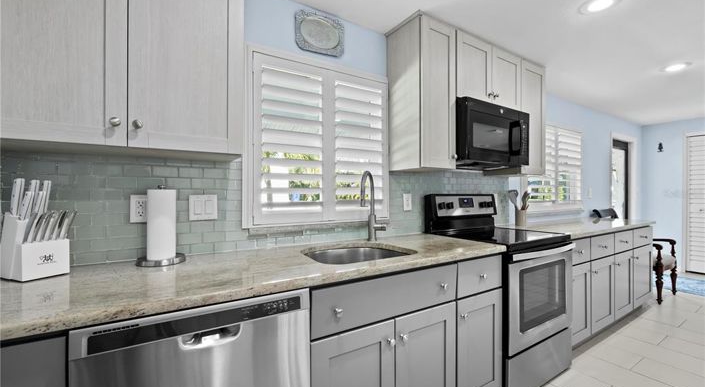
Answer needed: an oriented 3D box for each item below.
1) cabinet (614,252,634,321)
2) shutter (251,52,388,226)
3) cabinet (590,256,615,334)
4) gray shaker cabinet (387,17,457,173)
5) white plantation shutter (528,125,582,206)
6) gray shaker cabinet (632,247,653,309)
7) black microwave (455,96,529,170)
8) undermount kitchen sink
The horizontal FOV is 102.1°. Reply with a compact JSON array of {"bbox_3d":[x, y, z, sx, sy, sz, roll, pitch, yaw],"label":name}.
[{"bbox_3d":[2.280,0.805,2.786,0.458,0.560,0.565,0,0,-31],"label":"cabinet"},{"bbox_3d":[-0.135,-0.293,1.714,0.910,0.922,0.050,0,0,-31],"label":"shutter"},{"bbox_3d":[1.884,0.806,2.549,0.467,0.560,0.565,0,0,-31],"label":"cabinet"},{"bbox_3d":[0.454,-0.608,1.894,0.307,0.906,0.325,0,0,-31],"label":"gray shaker cabinet"},{"bbox_3d":[2.308,-0.306,3.176,1.225,0.910,0.050,0,0,-31],"label":"white plantation shutter"},{"bbox_3d":[2.713,0.801,3.045,0.550,0.555,0.565,0,0,-31],"label":"gray shaker cabinet"},{"bbox_3d":[0.930,-0.398,2.130,0.745,0.412,0.400,0,0,-31],"label":"black microwave"},{"bbox_3d":[0.045,0.421,1.470,0.555,0.200,0.415,0,0,-31],"label":"undermount kitchen sink"}]

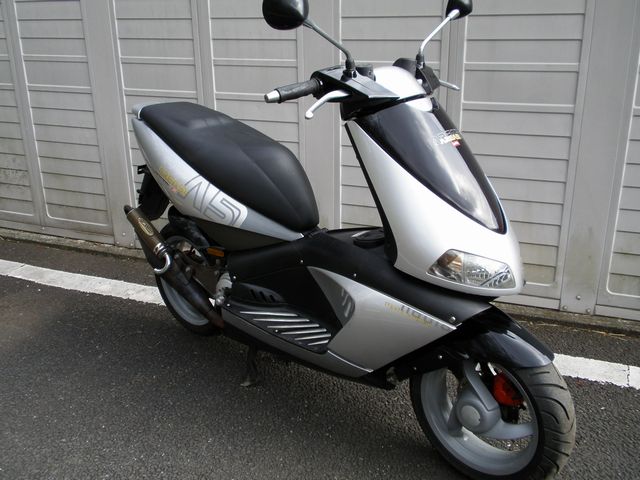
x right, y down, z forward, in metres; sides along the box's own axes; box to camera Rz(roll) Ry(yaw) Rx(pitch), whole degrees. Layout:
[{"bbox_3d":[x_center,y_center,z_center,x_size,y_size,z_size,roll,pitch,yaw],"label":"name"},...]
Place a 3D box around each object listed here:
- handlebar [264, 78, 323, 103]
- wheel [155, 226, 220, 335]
[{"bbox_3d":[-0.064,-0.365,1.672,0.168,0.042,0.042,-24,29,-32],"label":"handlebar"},{"bbox_3d":[-0.478,0.147,2.677,0.480,0.480,0.132,18,27,41],"label":"wheel"}]

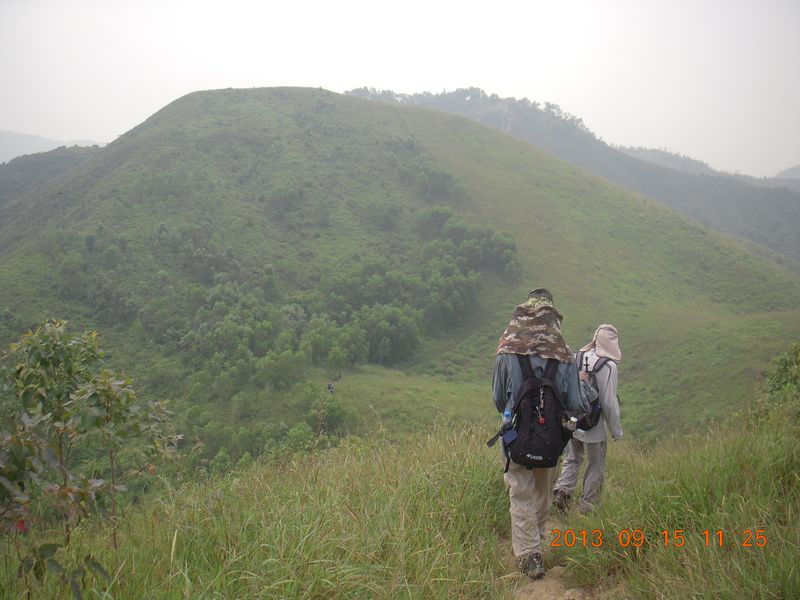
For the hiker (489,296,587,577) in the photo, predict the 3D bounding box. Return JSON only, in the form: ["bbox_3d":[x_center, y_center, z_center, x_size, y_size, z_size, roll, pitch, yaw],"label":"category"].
[{"bbox_3d":[0.813,0.772,5.120,0.560,1.690,0.560,1,4,14],"label":"hiker"}]

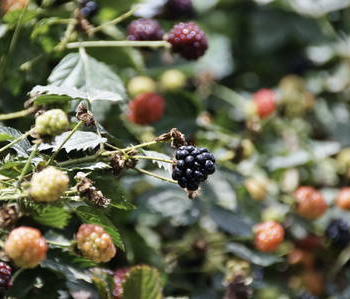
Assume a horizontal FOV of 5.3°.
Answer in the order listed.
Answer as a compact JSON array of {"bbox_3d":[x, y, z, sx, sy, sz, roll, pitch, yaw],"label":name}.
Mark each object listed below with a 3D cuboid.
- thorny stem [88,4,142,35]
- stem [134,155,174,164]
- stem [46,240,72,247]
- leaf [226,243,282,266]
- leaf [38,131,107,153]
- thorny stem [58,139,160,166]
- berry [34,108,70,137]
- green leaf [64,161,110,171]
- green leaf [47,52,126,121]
[{"bbox_3d":[-0.027,-0.058,1.670,0.026,0.002,0.002,-29,0,0],"label":"thorny stem"},{"bbox_3d":[-0.009,0.005,1.650,0.018,0.001,0.001,7,0,0],"label":"stem"},{"bbox_3d":[-0.054,0.044,1.760,0.013,0.002,0.002,7,0,0],"label":"stem"},{"bbox_3d":[0.047,0.062,2.200,0.034,0.013,0.020,0,6,0],"label":"leaf"},{"bbox_3d":[-0.049,-0.004,1.800,0.033,0.005,0.019,-4,29,2],"label":"leaf"},{"bbox_3d":[-0.029,0.001,1.650,0.046,0.002,0.002,-14,0,0],"label":"thorny stem"},{"bbox_3d":[-0.054,-0.012,1.640,0.014,0.013,0.013,-27,0,9],"label":"berry"},{"bbox_3d":[-0.041,0.008,1.760,0.022,0.006,0.017,0,6,0],"label":"green leaf"},{"bbox_3d":[-0.043,-0.030,1.800,0.039,0.034,0.016,0,6,0],"label":"green leaf"}]

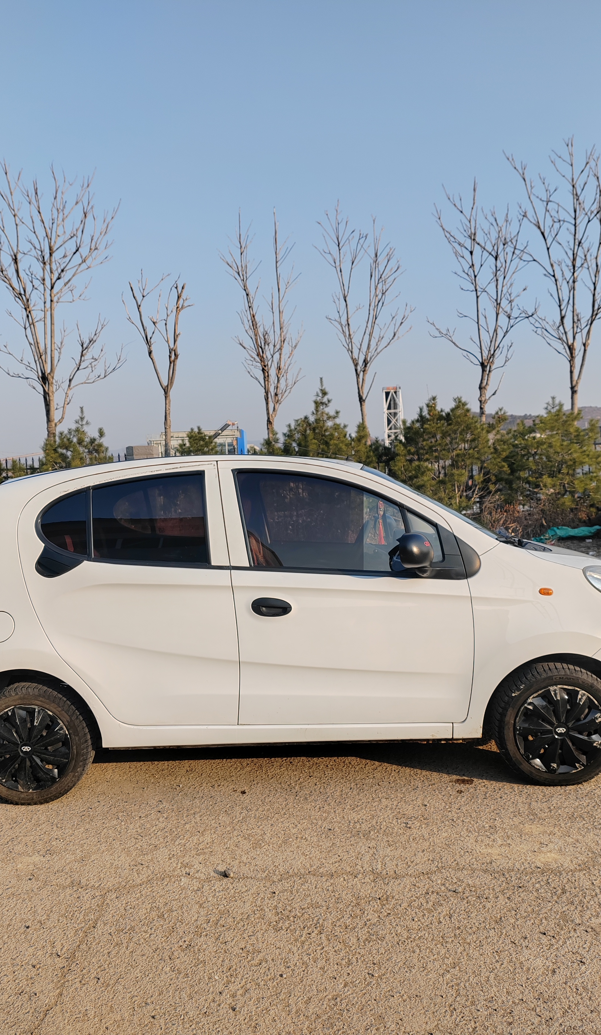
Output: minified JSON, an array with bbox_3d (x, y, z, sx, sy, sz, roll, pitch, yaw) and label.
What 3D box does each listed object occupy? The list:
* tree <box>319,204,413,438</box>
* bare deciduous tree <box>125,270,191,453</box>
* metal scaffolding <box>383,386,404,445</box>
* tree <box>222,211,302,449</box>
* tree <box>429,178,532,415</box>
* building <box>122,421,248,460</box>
[{"bbox_3d":[1.161,-2.431,13.949,1.638,5.863,1.556,-2,3,0],"label":"tree"},{"bbox_3d":[-2.468,-1.807,14.174,1.189,4.885,1.129,-2,3,0],"label":"bare deciduous tree"},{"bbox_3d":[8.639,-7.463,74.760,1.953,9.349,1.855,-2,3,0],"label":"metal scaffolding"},{"bbox_3d":[-0.629,-2.354,14.050,1.422,5.843,1.351,-2,3,0],"label":"tree"},{"bbox_3d":[3.130,-2.638,13.842,1.767,6.130,1.679,-2,3,0],"label":"tree"},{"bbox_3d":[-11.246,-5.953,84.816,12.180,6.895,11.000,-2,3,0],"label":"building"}]

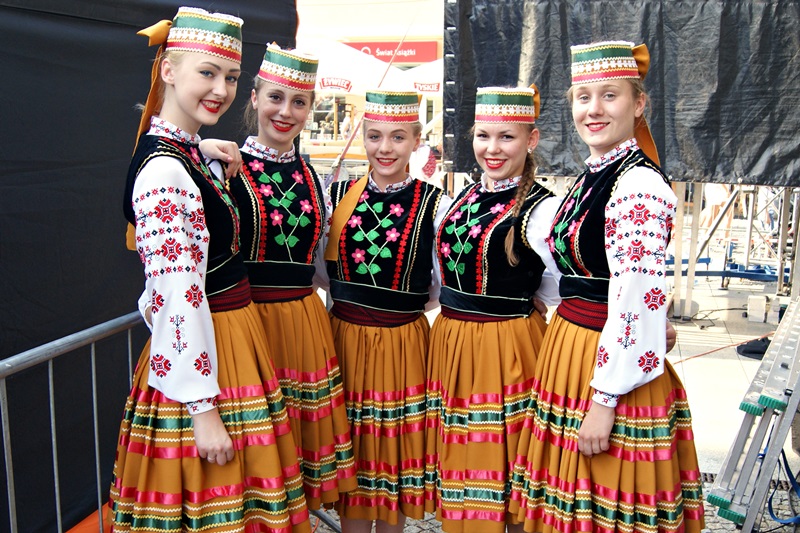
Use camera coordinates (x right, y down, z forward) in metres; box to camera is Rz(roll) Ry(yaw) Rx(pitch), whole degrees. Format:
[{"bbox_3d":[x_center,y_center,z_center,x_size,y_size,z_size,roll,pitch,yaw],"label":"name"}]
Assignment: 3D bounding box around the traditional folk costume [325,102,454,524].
[{"bbox_3d":[-0.045,0.109,1.820,0.480,1.255,0.390,1,6,8],"label":"traditional folk costume"}]

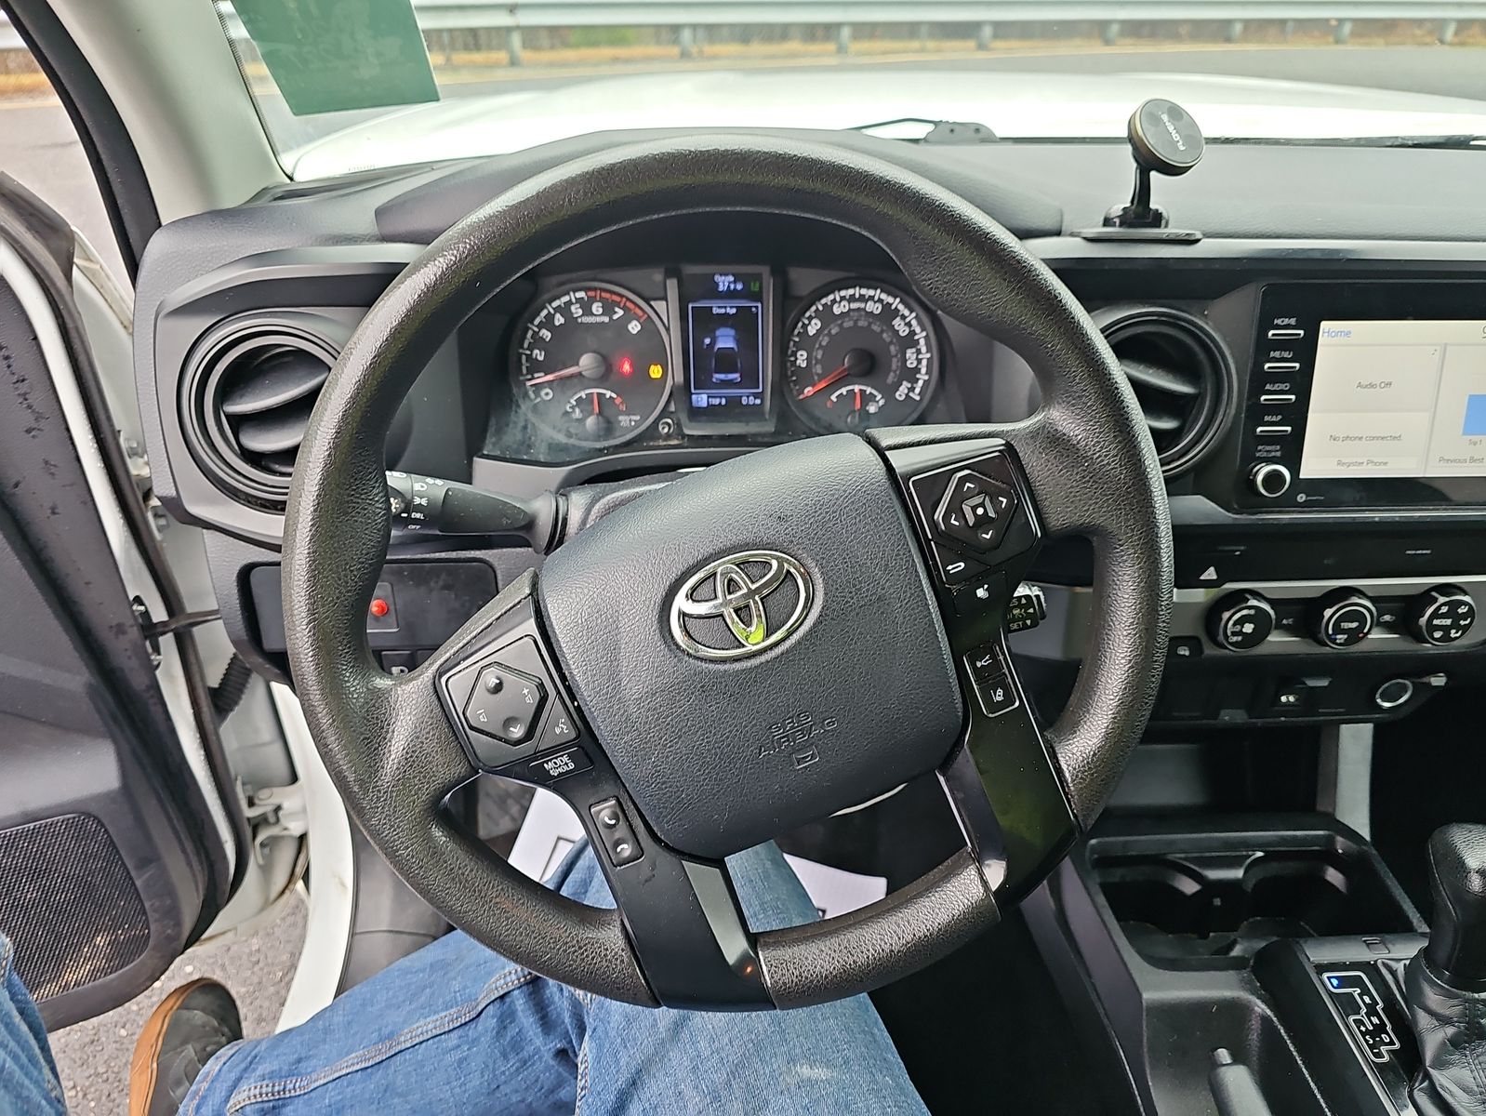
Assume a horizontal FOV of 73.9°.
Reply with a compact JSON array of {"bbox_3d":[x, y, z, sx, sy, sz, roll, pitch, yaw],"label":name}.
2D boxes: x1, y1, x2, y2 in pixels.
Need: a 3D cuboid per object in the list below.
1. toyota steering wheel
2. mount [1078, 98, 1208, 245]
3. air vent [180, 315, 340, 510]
[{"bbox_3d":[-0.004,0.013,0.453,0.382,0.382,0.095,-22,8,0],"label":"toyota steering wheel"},{"bbox_3d":[0.225,-0.217,0.556,0.068,0.072,0.052,-7,32,-13],"label":"mount"},{"bbox_3d":[-0.248,-0.081,0.541,0.100,0.100,0.045,-3,13,-7],"label":"air vent"}]

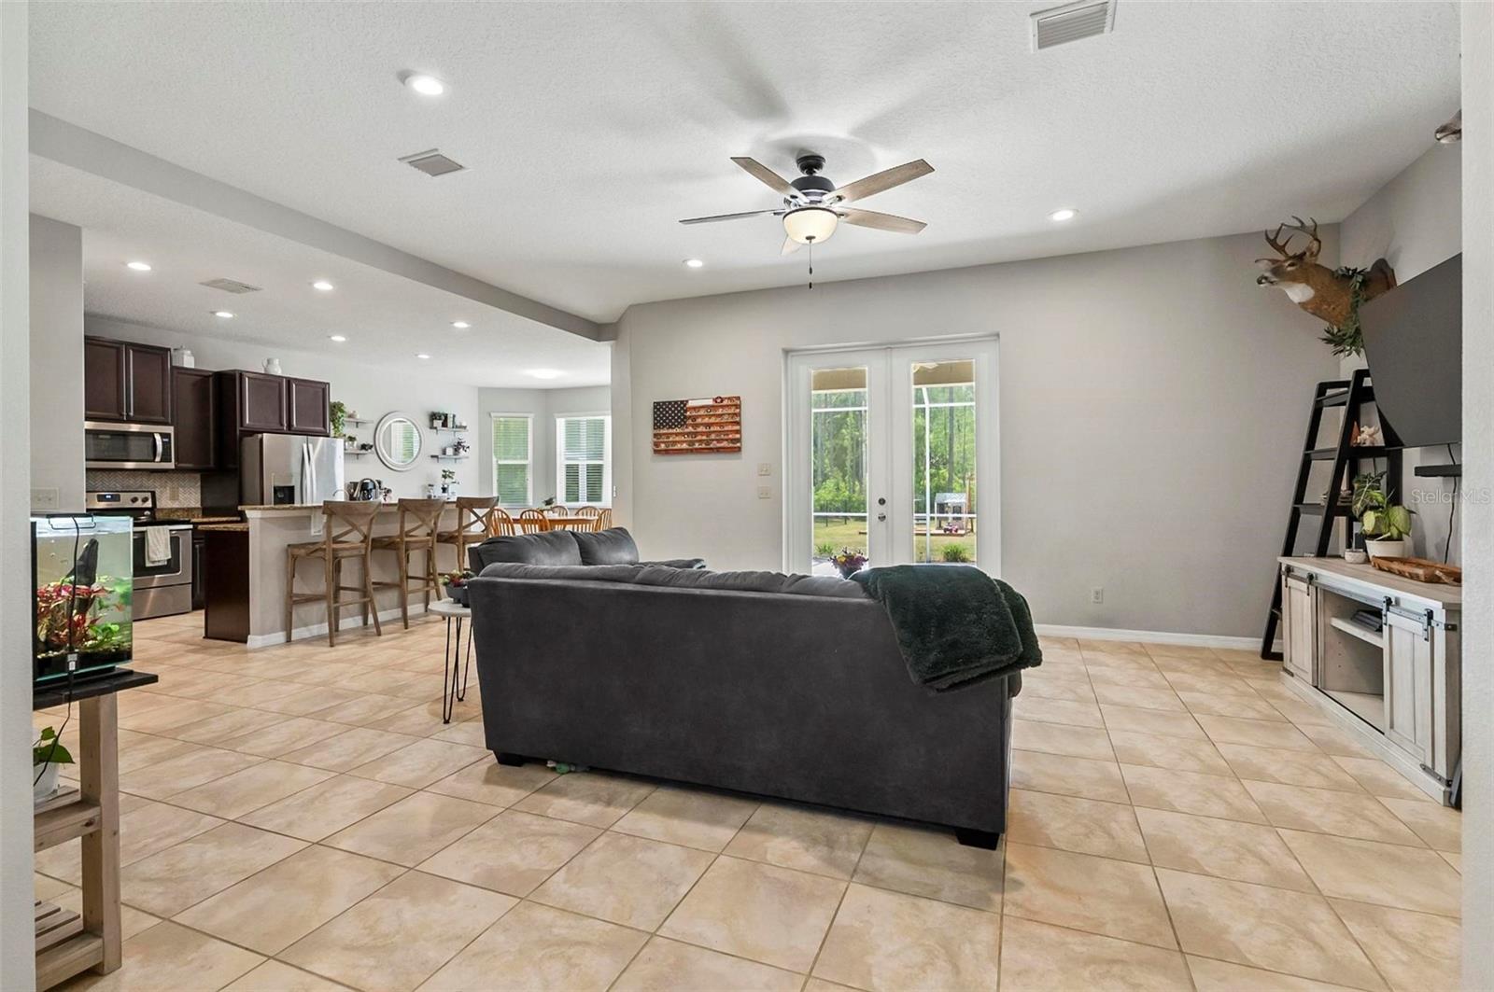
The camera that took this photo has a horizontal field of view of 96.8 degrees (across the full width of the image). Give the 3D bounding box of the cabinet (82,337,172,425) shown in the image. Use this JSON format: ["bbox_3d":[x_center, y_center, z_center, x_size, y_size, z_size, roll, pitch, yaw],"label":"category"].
[{"bbox_3d":[-6.333,-1.141,6.660,0.340,0.780,0.762,0,0,22],"label":"cabinet"}]

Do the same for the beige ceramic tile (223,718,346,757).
[{"bbox_3d":[-2.334,1.229,3.374,0.456,0.020,0.452,0,0,20],"label":"beige ceramic tile"}]

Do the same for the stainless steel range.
[{"bbox_3d":[-6.150,0.602,6.609,0.700,1.220,0.762,0,0,22],"label":"stainless steel range"}]

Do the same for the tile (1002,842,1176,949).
[{"bbox_3d":[0.957,1.128,1.891,0.418,0.010,0.415,0,0,22],"label":"tile"}]

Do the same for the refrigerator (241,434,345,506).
[{"bbox_3d":[-5.480,0.268,7.839,0.820,1.820,0.910,0,0,22],"label":"refrigerator"}]

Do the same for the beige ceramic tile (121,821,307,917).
[{"bbox_3d":[-1.800,1.224,2.201,0.451,0.020,0.446,0,0,21],"label":"beige ceramic tile"}]

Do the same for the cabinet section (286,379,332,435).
[{"bbox_3d":[-5.331,-1.019,7.779,0.580,0.634,0.515,0,0,22],"label":"cabinet section"}]

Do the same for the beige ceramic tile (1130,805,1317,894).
[{"bbox_3d":[1.502,1.122,2.119,0.418,0.010,0.415,0,0,22],"label":"beige ceramic tile"}]

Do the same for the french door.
[{"bbox_3d":[1.216,-0.097,5.744,1.850,2.430,0.120,0,0,22],"label":"french door"}]

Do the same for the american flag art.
[{"bbox_3d":[-0.502,-0.700,6.690,0.973,0.527,0.060,0,0,22],"label":"american flag art"}]

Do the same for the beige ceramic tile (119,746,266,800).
[{"bbox_3d":[-2.321,1.149,2.757,0.418,0.010,0.415,0,0,22],"label":"beige ceramic tile"}]

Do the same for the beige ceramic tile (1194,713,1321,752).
[{"bbox_3d":[2.358,1.109,3.094,0.418,0.010,0.415,0,0,22],"label":"beige ceramic tile"}]

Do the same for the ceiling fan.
[{"bbox_3d":[0.347,-1.681,3.801,1.480,0.498,1.460,0,0,0],"label":"ceiling fan"}]

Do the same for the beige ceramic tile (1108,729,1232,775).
[{"bbox_3d":[1.983,1.211,3.120,0.450,0.020,0.456,0,0,23],"label":"beige ceramic tile"}]

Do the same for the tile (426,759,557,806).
[{"bbox_3d":[-1.057,1.223,2.867,0.452,0.020,0.450,0,0,21],"label":"tile"}]

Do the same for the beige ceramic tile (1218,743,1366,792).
[{"bbox_3d":[2.293,1.163,2.818,0.430,0.010,0.430,0,0,22],"label":"beige ceramic tile"}]

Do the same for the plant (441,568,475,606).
[{"bbox_3d":[-1.546,0.479,3.546,0.190,0.195,0.190,0,0,22],"label":"plant"}]

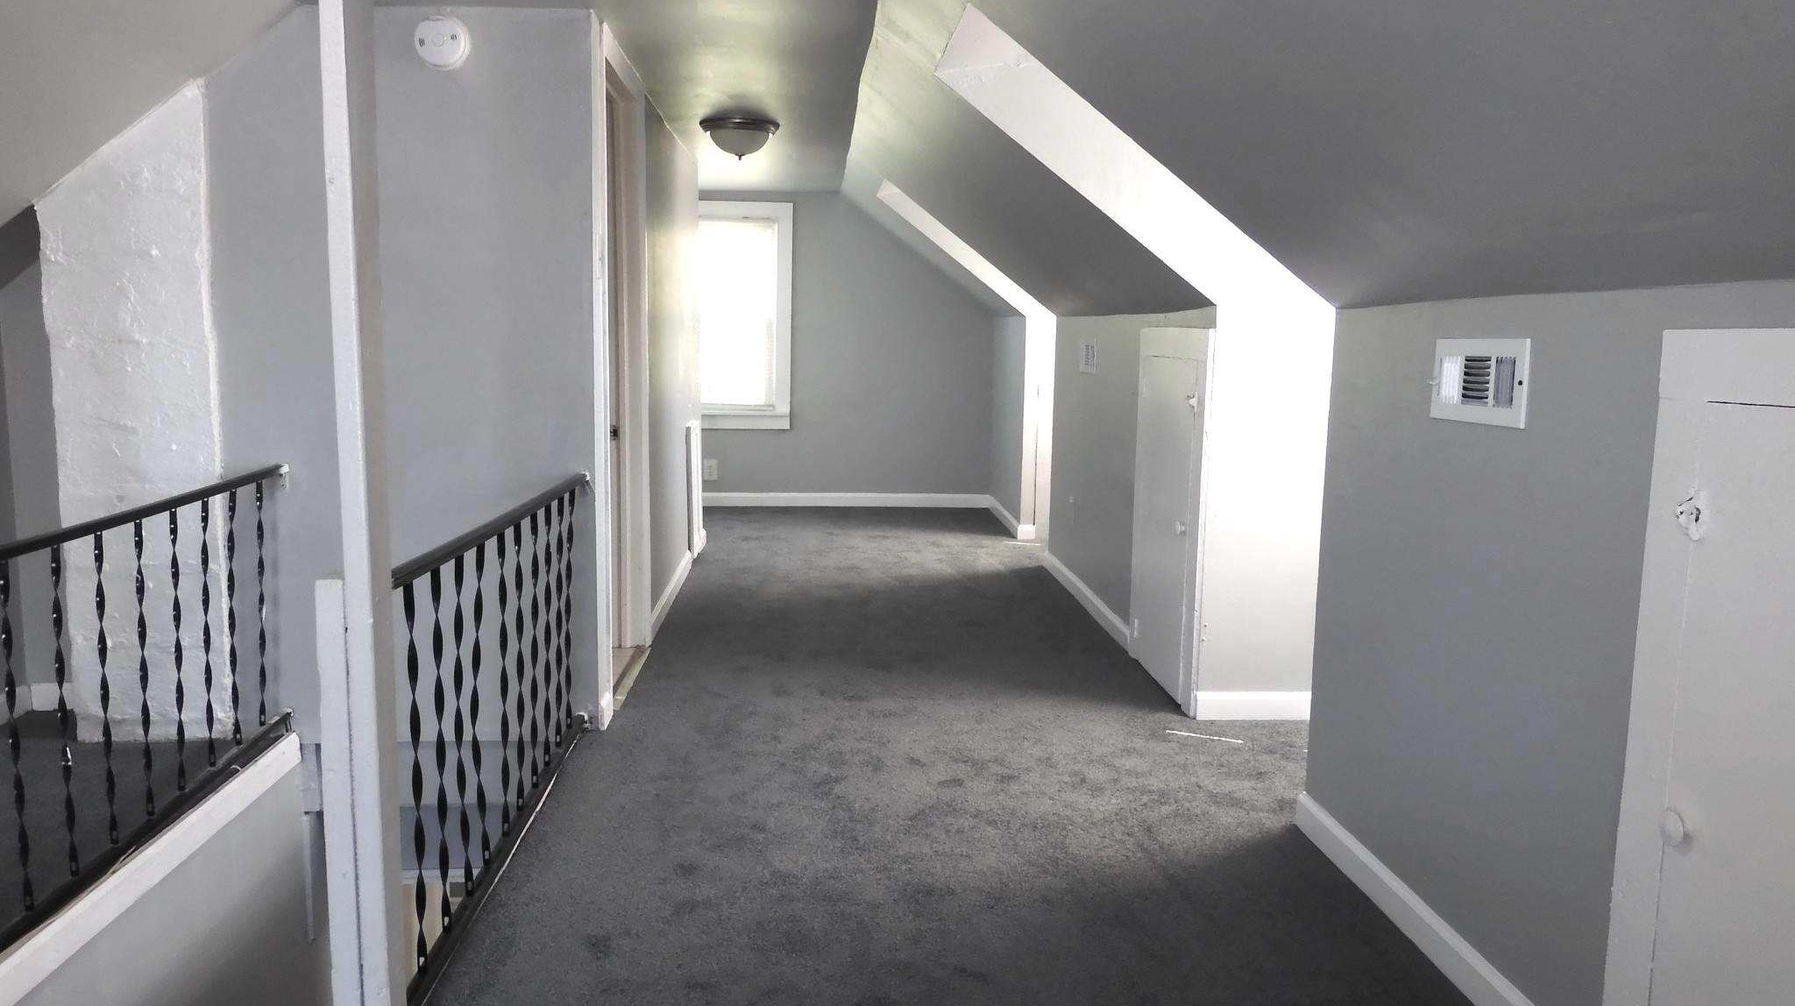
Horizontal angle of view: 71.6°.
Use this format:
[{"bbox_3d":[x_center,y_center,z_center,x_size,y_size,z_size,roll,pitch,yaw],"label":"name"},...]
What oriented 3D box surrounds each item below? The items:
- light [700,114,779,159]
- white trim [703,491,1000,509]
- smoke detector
[{"bbox_3d":[-0.635,-1.468,5.032,0.323,0.153,0.323,0,8,-4],"label":"light"},{"bbox_3d":[-0.319,-0.015,8.040,1.856,0.087,0.016,0,8,-4],"label":"white trim"},{"bbox_3d":[-1.179,-1.194,3.215,0.138,0.138,0.042,0,8,-4],"label":"smoke detector"}]

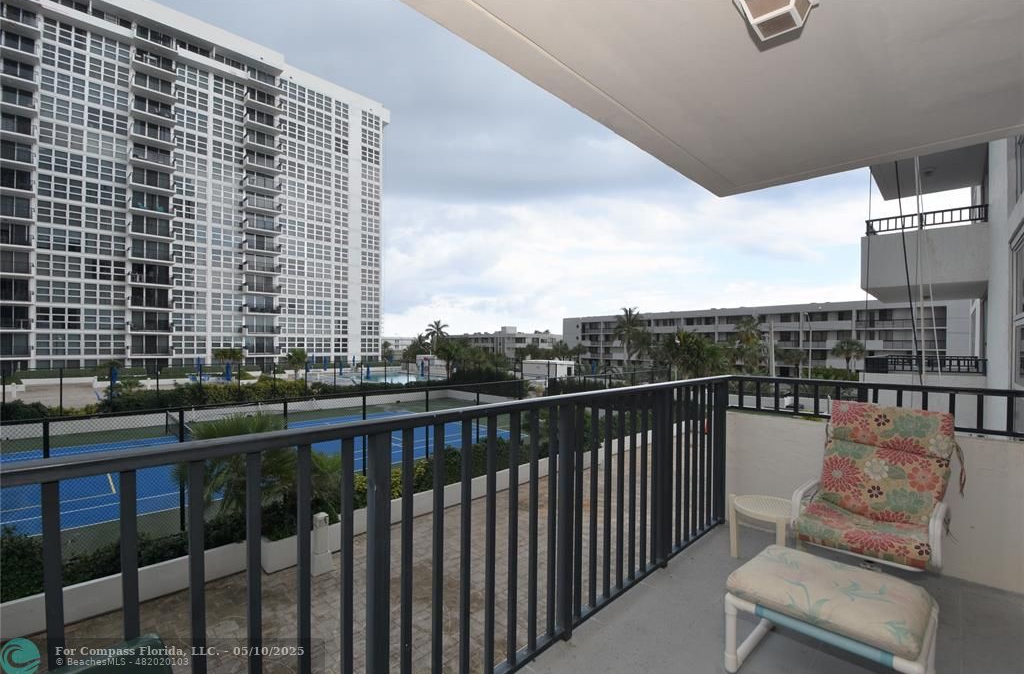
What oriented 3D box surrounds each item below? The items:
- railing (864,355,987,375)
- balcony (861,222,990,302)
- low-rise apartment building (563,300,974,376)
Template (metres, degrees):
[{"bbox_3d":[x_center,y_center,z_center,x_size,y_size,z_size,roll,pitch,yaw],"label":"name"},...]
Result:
[{"bbox_3d":[9.050,1.018,9.350,4.100,1.250,1.700,1,-1,-44],"label":"railing"},{"bbox_3d":[9.070,-1.462,9.340,4.200,1.050,1.700,1,-1,-44],"label":"balcony"},{"bbox_3d":[38.300,1.534,76.000,12.000,11.400,65.000,1,-1,-44],"label":"low-rise apartment building"}]

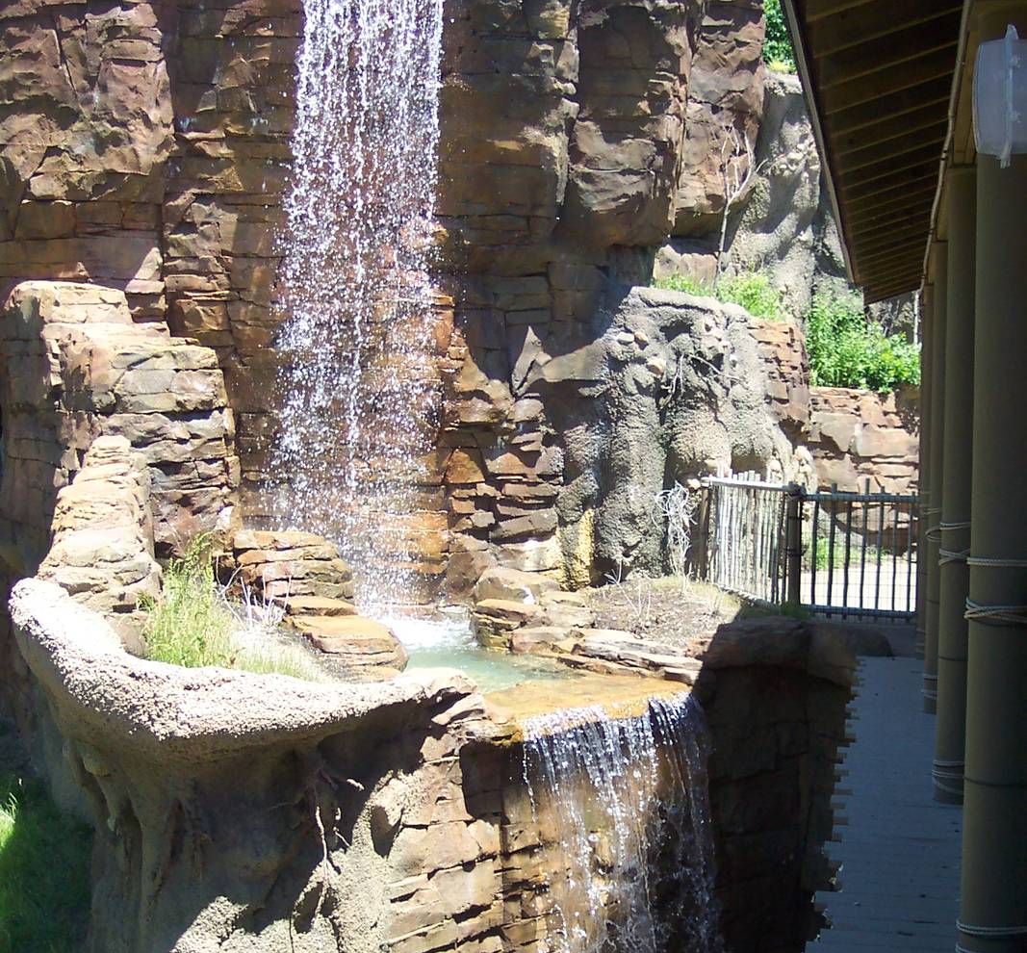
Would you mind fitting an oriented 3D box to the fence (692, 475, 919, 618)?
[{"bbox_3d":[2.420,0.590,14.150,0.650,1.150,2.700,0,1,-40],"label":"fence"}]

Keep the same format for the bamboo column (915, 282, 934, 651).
[{"bbox_3d":[2.980,-0.026,11.530,0.190,2.630,0.190,1,1,13],"label":"bamboo column"}]

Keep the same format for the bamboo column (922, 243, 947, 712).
[{"bbox_3d":[2.425,0.005,9.130,0.190,2.630,0.190,1,1,13],"label":"bamboo column"}]

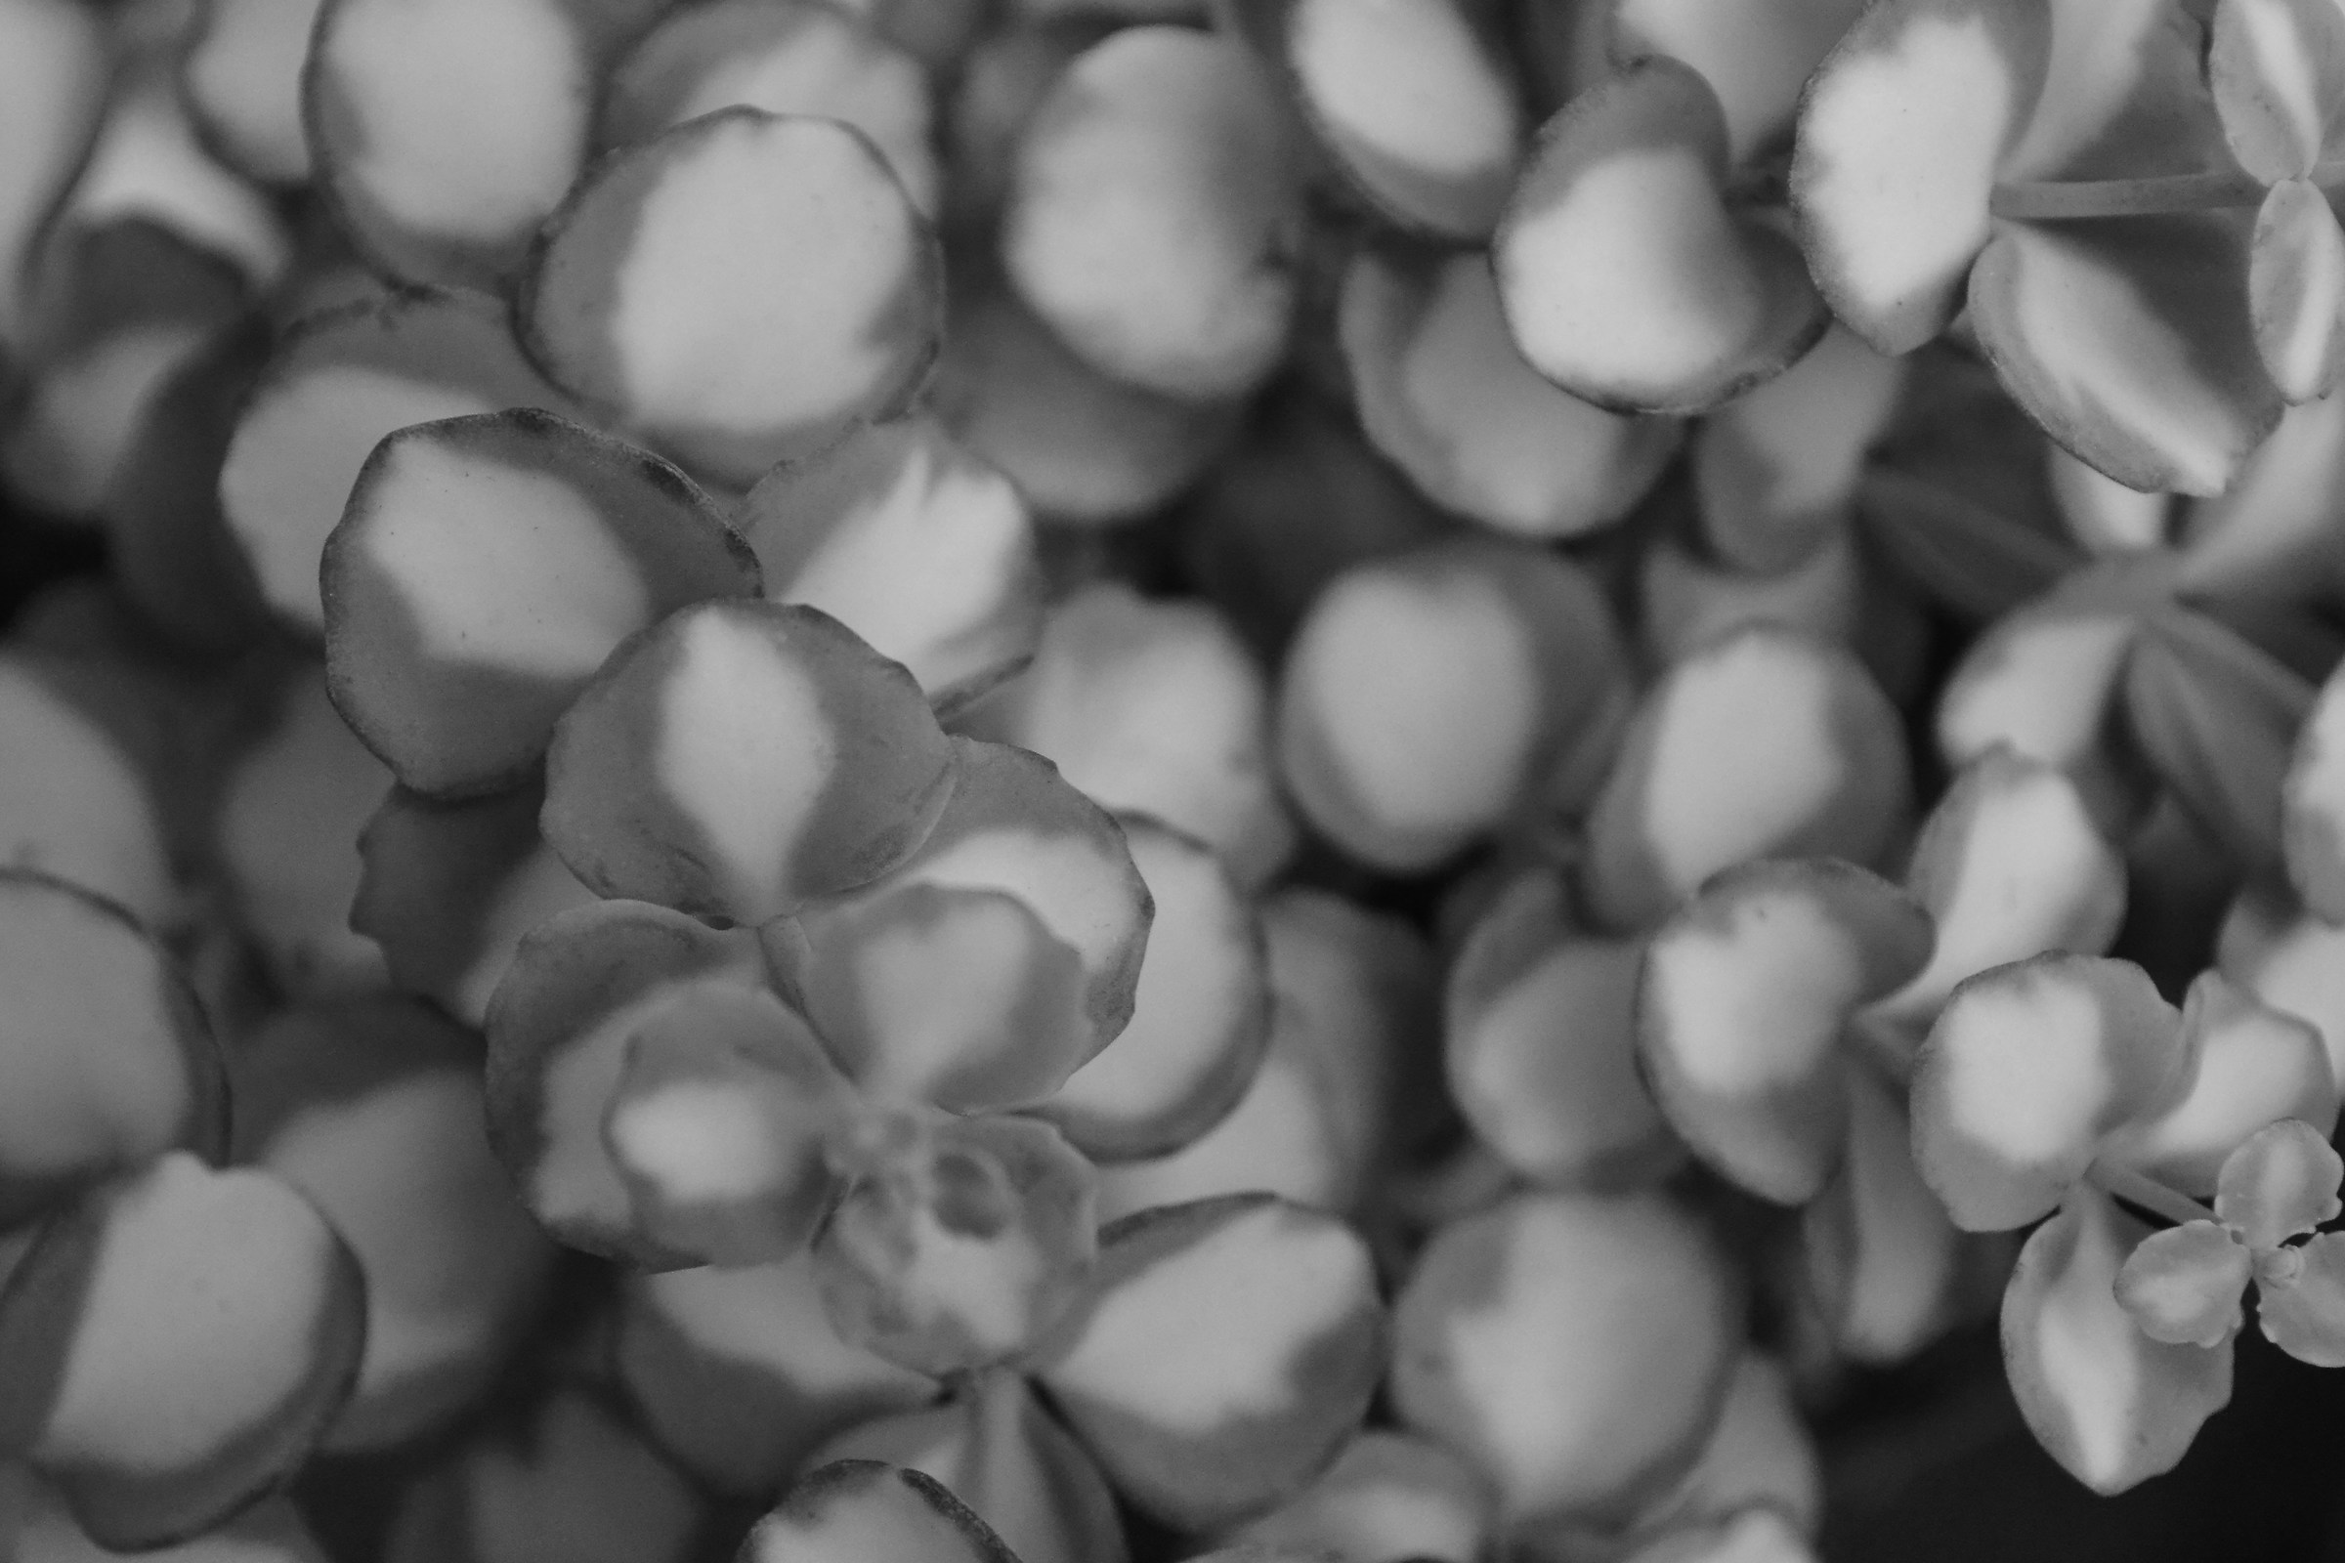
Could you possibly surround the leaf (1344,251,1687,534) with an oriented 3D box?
[{"bbox_3d":[0.020,-0.023,0.314,0.019,0.018,0.006,15,18,4],"label":"leaf"}]

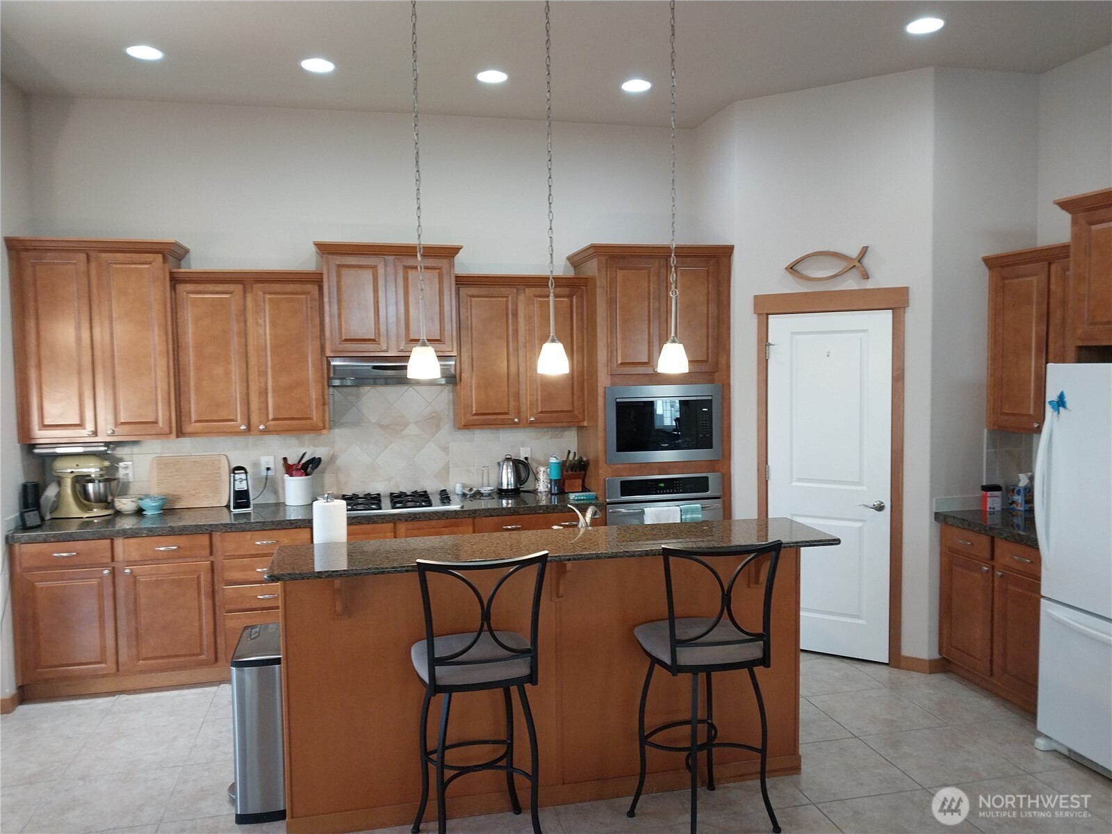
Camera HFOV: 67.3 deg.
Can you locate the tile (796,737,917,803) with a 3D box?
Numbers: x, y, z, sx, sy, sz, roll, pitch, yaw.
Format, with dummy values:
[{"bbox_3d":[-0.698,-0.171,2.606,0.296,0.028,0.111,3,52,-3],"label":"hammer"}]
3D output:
[{"bbox_3d":[1.219,1.522,3.613,0.498,0.010,0.498,-1,3,-13],"label":"tile"}]

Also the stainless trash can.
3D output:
[{"bbox_3d":[-1.216,1.233,3.406,0.253,0.650,0.413,-2,3,-13],"label":"stainless trash can"}]

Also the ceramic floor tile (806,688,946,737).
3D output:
[{"bbox_3d":[1.600,1.489,4.227,0.501,0.010,0.501,-2,3,-13],"label":"ceramic floor tile"}]

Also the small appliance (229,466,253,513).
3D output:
[{"bbox_3d":[-1.868,0.422,4.973,0.122,0.256,0.115,-2,3,-13],"label":"small appliance"}]

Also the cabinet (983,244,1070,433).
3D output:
[{"bbox_3d":[2.652,-0.391,4.301,0.342,0.956,0.840,-2,3,-13],"label":"cabinet"}]

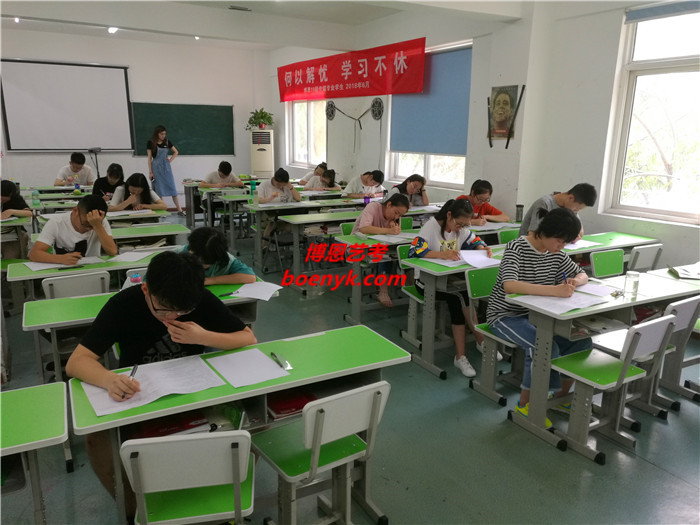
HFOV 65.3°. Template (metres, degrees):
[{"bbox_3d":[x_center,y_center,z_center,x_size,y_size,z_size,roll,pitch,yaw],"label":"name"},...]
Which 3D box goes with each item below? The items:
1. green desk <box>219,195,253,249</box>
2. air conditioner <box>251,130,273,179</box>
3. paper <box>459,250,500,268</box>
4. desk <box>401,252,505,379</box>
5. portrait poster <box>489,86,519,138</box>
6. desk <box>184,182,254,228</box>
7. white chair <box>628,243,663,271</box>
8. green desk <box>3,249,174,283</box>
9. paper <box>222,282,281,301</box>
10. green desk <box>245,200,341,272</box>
[{"bbox_3d":[-1.101,-0.523,7.269,1.206,0.745,0.402,-7,16,-28],"label":"green desk"},{"bbox_3d":[-1.823,-1.980,11.415,0.472,1.558,0.322,0,14,-5],"label":"air conditioner"},{"bbox_3d":[0.911,-0.037,3.738,0.281,0.060,0.221,-7,16,-29],"label":"paper"},{"bbox_3d":[0.986,0.326,3.983,1.224,0.750,0.394,-7,16,-27],"label":"desk"},{"bbox_3d":[1.621,-1.583,5.787,0.020,0.530,0.385,-6,16,-27],"label":"portrait poster"},{"bbox_3d":[-2.013,-0.915,8.883,1.224,0.750,0.394,-7,16,-27],"label":"desk"},{"bbox_3d":[2.219,0.193,4.506,0.370,0.765,0.450,-6,16,-27],"label":"white chair"},{"bbox_3d":[-1.558,0.353,3.697,1.206,0.745,0.402,-7,16,-28],"label":"green desk"},{"bbox_3d":[-0.505,0.149,3.013,0.211,0.020,0.298,4,14,11],"label":"paper"},{"bbox_3d":[-0.608,-0.339,6.606,1.224,0.750,0.394,-7,16,-27],"label":"green desk"}]

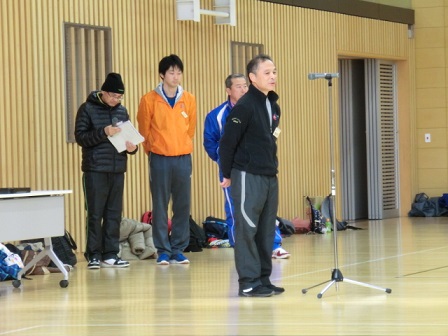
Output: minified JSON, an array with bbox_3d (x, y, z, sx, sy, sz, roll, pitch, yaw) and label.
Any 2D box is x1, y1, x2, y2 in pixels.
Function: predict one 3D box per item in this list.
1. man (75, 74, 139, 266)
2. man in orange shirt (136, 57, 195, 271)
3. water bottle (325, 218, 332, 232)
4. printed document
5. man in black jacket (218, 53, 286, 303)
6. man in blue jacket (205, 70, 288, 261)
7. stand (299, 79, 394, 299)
[{"bbox_3d":[-1.025,0.018,22.108,0.560,1.691,0.480,-2,0,-35],"label":"man"},{"bbox_3d":[-0.506,-0.083,22.229,0.530,1.815,0.360,-2,0,-14],"label":"man in orange shirt"},{"bbox_3d":[1.253,0.689,30.346,0.070,0.162,0.070,-2,0,0],"label":"water bottle"},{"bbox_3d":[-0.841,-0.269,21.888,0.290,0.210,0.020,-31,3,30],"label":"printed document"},{"bbox_3d":[0.194,0.040,17.642,0.400,1.659,0.520,-1,0,31],"label":"man in black jacket"},{"bbox_3d":[0.219,-0.028,23.510,0.580,1.678,0.480,-2,1,-43],"label":"man in blue jacket"},{"bbox_3d":[0.734,0.110,16.971,0.659,1.481,0.651,-1,0,18],"label":"stand"}]

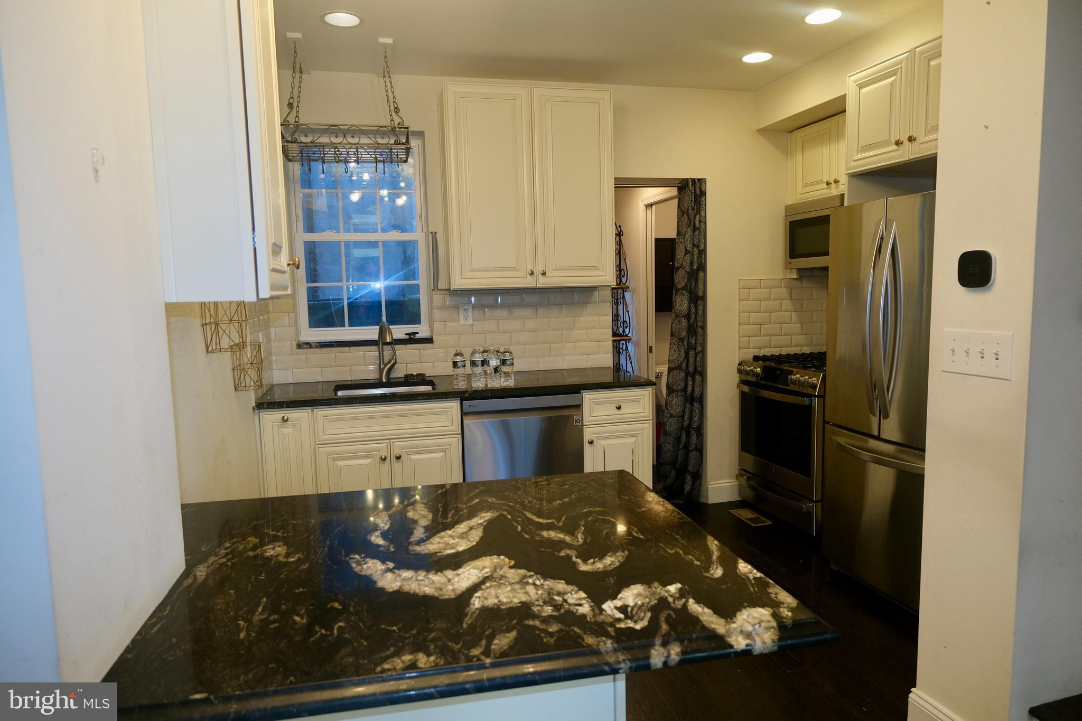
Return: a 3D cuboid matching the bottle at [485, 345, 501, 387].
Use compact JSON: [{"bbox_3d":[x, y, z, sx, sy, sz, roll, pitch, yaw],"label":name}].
[{"bbox_3d":[-0.232,0.032,3.463,0.065,0.200,0.065,-3,6,-13],"label":"bottle"}]

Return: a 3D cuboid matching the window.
[{"bbox_3d":[-1.008,-0.683,3.905,0.730,1.125,0.080,-3,6,-13],"label":"window"}]

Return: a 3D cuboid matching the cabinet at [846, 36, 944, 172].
[{"bbox_3d":[1.852,-1.073,2.918,0.690,0.442,0.785,-3,6,-13],"label":"cabinet"}]

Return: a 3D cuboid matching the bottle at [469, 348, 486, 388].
[{"bbox_3d":[-0.310,0.036,3.442,0.066,0.200,0.066,-3,6,-13],"label":"bottle"}]

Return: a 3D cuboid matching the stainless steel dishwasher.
[{"bbox_3d":[-0.144,0.584,3.758,0.597,0.865,0.610,-3,6,-13],"label":"stainless steel dishwasher"}]

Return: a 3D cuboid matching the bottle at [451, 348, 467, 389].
[{"bbox_3d":[-0.406,0.035,3.471,0.065,0.200,0.065,-3,6,-13],"label":"bottle"}]

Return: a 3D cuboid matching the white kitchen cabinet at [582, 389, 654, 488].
[{"bbox_3d":[0.341,0.563,3.950,0.375,0.885,0.610,-3,6,-13],"label":"white kitchen cabinet"}]

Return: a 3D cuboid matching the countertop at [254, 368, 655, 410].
[{"bbox_3d":[-0.434,0.134,3.654,1.940,0.035,0.635,-3,6,-13],"label":"countertop"}]

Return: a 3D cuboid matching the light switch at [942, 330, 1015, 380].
[{"bbox_3d":[1.153,-0.020,1.846,0.017,0.121,0.217,-3,6,-13],"label":"light switch"}]

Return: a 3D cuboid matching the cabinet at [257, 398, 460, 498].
[{"bbox_3d":[-0.900,0.611,3.599,0.922,0.882,0.630,-3,6,-13],"label":"cabinet"}]

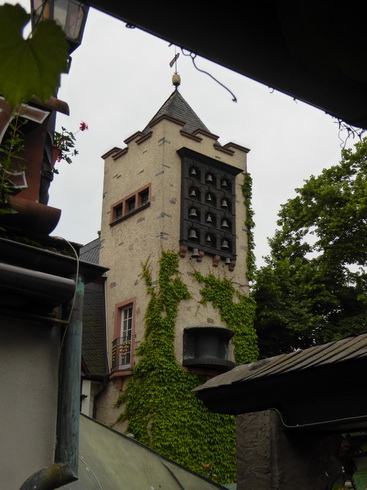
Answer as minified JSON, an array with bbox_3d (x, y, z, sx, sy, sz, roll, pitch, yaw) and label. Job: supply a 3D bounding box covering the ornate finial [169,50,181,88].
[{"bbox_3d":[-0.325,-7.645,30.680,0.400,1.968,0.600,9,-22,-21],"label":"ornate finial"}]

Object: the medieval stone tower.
[{"bbox_3d":[-0.287,1.698,27.124,4.387,18.022,4.633,16,-25,-36],"label":"medieval stone tower"}]

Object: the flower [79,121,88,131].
[{"bbox_3d":[-0.777,-0.929,5.500,0.065,0.065,0.060,4,-21,-9],"label":"flower"}]

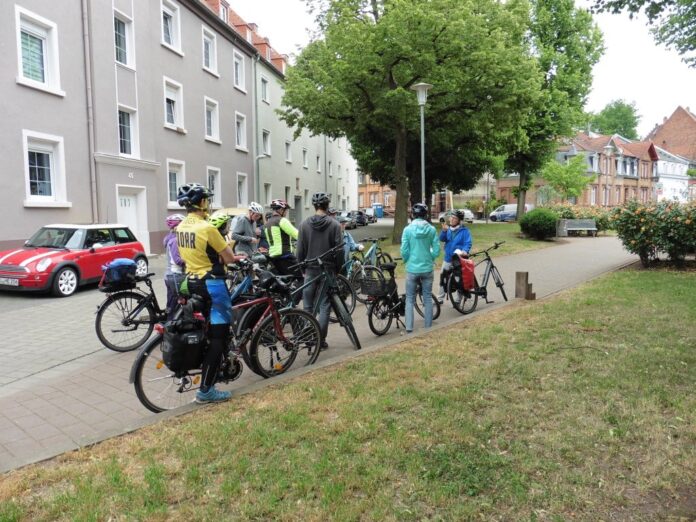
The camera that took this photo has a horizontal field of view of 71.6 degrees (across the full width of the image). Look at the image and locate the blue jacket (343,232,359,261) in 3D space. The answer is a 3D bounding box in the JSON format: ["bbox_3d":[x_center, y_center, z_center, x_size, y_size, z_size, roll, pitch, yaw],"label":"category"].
[{"bbox_3d":[-0.046,-0.267,8.900,0.500,0.620,0.330,-4,7,-30],"label":"blue jacket"}]

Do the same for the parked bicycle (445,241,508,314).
[{"bbox_3d":[2.234,0.263,8.050,1.760,1.100,0.650,-5,7,-38],"label":"parked bicycle"}]

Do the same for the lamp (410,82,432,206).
[{"bbox_3d":[2.111,-2.403,13.621,0.620,5.100,0.620,0,6,0],"label":"lamp"}]

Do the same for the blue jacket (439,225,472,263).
[{"bbox_3d":[1.897,-0.314,8.515,0.560,0.650,0.360,3,7,27],"label":"blue jacket"}]

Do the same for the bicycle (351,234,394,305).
[{"bbox_3d":[0.502,0.122,9.812,0.600,1.080,1.750,1,6,19],"label":"bicycle"}]

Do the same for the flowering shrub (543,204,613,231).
[{"bbox_3d":[14.220,-2.518,29.902,4.100,1.750,1.600,0,6,6],"label":"flowering shrub"}]

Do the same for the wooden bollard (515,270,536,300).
[{"bbox_3d":[3.297,0.461,8.976,0.300,0.490,0.220,-5,7,-38],"label":"wooden bollard"}]

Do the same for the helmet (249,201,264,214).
[{"bbox_3d":[-1.569,-0.912,8.300,0.280,0.180,0.210,32,18,19],"label":"helmet"}]

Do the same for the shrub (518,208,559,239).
[{"bbox_3d":[9.419,-1.810,23.800,1.850,1.520,1.850,-1,6,0],"label":"shrub"}]

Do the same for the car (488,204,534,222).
[{"bbox_3d":[18.747,-5.436,55.000,4.700,1.950,1.880,4,8,41],"label":"car"}]

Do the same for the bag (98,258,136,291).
[{"bbox_3d":[-2.674,0.146,5.598,0.380,0.340,0.260,-2,6,-18],"label":"bag"}]

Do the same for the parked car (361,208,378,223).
[{"bbox_3d":[2.196,-5.025,55.783,1.800,1.580,4.300,1,6,10],"label":"parked car"}]

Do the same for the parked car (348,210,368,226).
[{"bbox_3d":[0.865,-4.258,49.127,1.800,1.530,4.300,1,6,10],"label":"parked car"}]

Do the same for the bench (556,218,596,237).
[{"bbox_3d":[12.174,-1.735,25.600,1.950,0.930,0.700,-2,6,-14],"label":"bench"}]

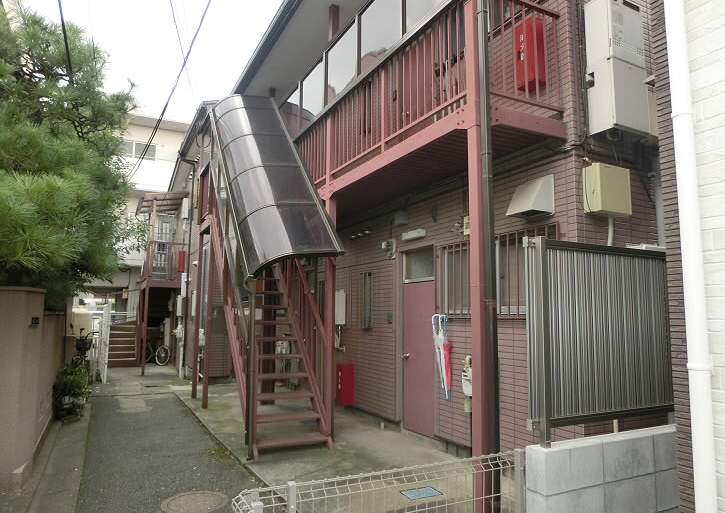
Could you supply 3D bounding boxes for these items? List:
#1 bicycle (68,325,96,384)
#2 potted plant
[{"bbox_3d":[-6.318,2.262,11.407,0.580,1.100,1.700,4,-8,-27],"label":"bicycle"},{"bbox_3d":[-4.579,2.054,7.973,0.500,0.790,0.800,4,-8,-27],"label":"potted plant"}]

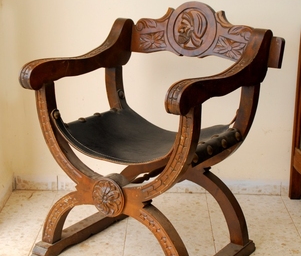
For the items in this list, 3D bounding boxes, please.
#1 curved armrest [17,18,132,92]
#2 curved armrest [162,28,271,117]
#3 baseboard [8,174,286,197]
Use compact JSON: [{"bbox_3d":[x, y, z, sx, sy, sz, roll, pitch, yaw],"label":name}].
[{"bbox_3d":[-0.235,-0.270,2.276,0.052,0.185,0.579,11,18,33],"label":"curved armrest"},{"bbox_3d":[0.224,-0.182,1.977,0.052,0.185,0.579,11,18,33],"label":"curved armrest"},{"bbox_3d":[0.003,0.258,2.886,1.222,0.070,0.015,1,15,1],"label":"baseboard"}]

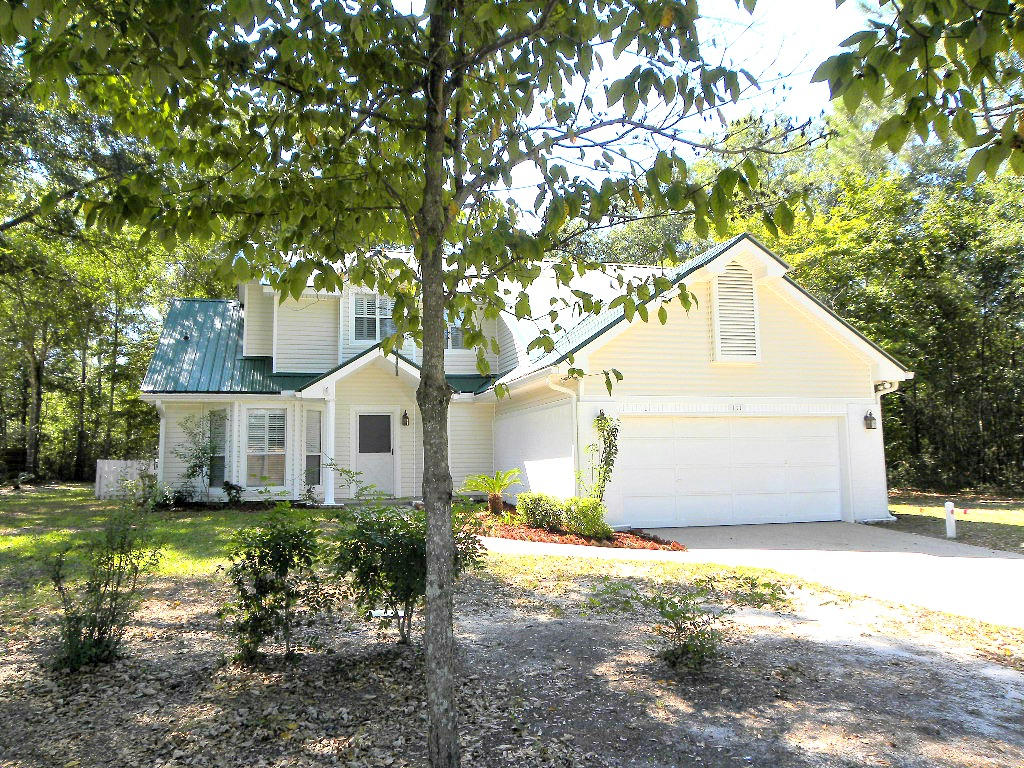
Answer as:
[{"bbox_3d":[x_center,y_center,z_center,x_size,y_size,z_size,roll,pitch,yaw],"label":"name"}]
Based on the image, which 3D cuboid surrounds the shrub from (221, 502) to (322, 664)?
[{"bbox_3d":[-1.833,1.496,5.887,0.750,1.178,0.713,1,-6,-17],"label":"shrub"}]

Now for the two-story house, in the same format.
[{"bbox_3d":[-1.105,-0.506,20.161,15.540,7.600,13.750,1,-6,-15],"label":"two-story house"}]

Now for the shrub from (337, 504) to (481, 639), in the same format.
[{"bbox_3d":[-0.866,1.562,6.423,1.189,1.113,1.070,0,-5,-8],"label":"shrub"}]

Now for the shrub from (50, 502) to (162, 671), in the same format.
[{"bbox_3d":[-3.034,1.493,5.792,0.810,1.203,0.770,2,-6,-27],"label":"shrub"}]

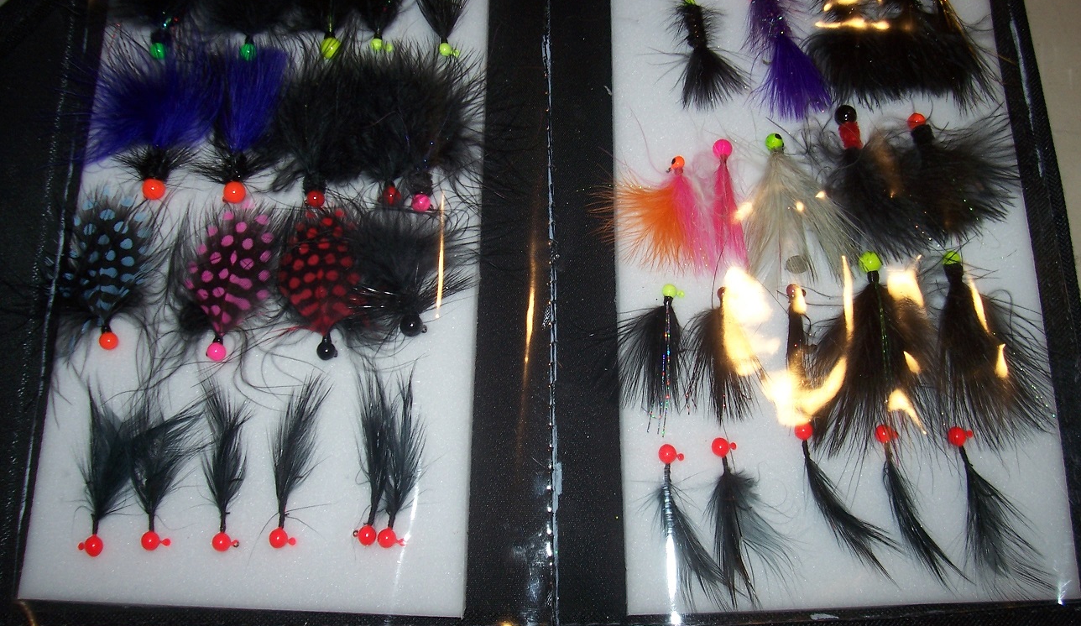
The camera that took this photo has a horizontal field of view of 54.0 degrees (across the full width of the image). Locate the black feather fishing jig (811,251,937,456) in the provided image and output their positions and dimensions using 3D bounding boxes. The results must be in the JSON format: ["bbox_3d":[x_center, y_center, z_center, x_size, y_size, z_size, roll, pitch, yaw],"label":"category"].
[{"bbox_3d":[0.102,0.014,0.326,0.034,0.012,0.057,3,74,1],"label":"black feather fishing jig"}]

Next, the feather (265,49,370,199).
[{"bbox_3d":[-0.072,-0.063,0.348,0.031,0.013,0.045,-3,74,-1],"label":"feather"}]

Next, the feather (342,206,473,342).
[{"bbox_3d":[-0.041,-0.012,0.333,0.038,0.013,0.041,0,74,0],"label":"feather"}]

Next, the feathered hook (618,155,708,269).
[{"bbox_3d":[0.039,-0.032,0.340,0.028,0.010,0.036,0,74,0],"label":"feathered hook"}]

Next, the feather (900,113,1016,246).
[{"bbox_3d":[0.134,-0.043,0.342,0.028,0.012,0.039,0,74,0],"label":"feather"}]

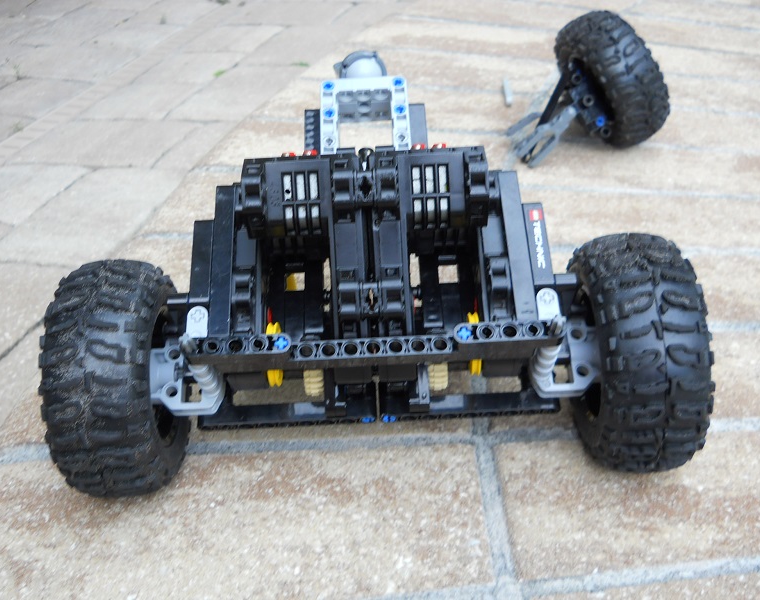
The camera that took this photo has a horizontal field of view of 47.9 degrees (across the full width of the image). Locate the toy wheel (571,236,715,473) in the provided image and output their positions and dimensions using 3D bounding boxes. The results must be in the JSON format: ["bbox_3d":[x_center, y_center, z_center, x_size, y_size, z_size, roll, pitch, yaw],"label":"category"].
[{"bbox_3d":[0.100,0.021,0.342,0.039,0.095,0.095,-4,36,1],"label":"toy wheel"}]

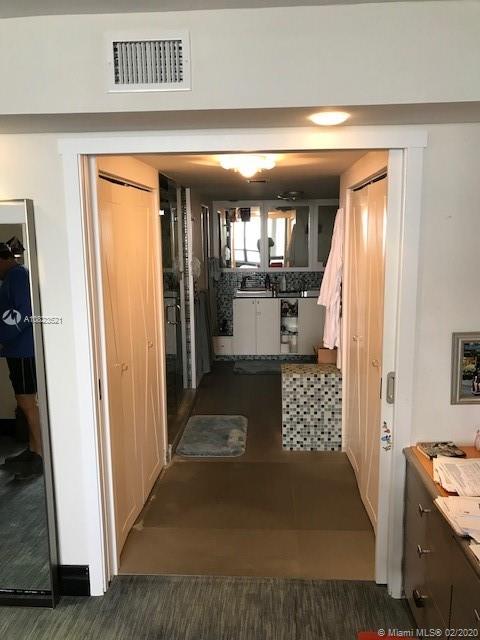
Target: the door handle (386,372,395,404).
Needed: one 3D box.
[{"bbox_3d":[0.688,0.312,2.362,0.042,0.142,0.020,0,9,3],"label":"door handle"}]

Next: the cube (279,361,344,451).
[{"bbox_3d":[0.577,0.701,4.215,0.463,0.623,0.340,0,9,3],"label":"cube"}]

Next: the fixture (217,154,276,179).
[{"bbox_3d":[0.042,-0.873,2.950,0.325,0.124,0.325,0,9,3],"label":"fixture"}]

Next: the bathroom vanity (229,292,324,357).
[{"bbox_3d":[0.573,0.064,7.146,1.345,0.850,0.560,0,9,3],"label":"bathroom vanity"}]

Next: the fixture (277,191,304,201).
[{"bbox_3d":[0.542,-1.335,5.554,0.310,0.092,0.310,0,9,3],"label":"fixture"}]

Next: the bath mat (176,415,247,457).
[{"bbox_3d":[-0.219,0.973,4.476,0.500,0.020,0.900,0,9,3],"label":"bath mat"}]

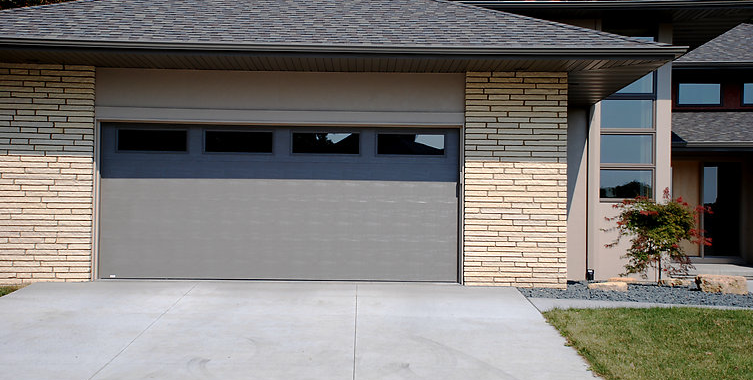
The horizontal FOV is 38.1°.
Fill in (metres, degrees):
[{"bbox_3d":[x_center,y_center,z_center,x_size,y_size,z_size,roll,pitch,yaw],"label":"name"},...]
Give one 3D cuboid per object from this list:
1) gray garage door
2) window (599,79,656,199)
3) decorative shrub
[{"bbox_3d":[-1.335,0.178,14.921,4.880,2.140,0.100,1,-2,-1],"label":"gray garage door"},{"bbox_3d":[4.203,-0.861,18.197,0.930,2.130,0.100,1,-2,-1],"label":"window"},{"bbox_3d":[4.438,0.724,17.136,1.620,1.480,1.500,1,-2,-1],"label":"decorative shrub"}]

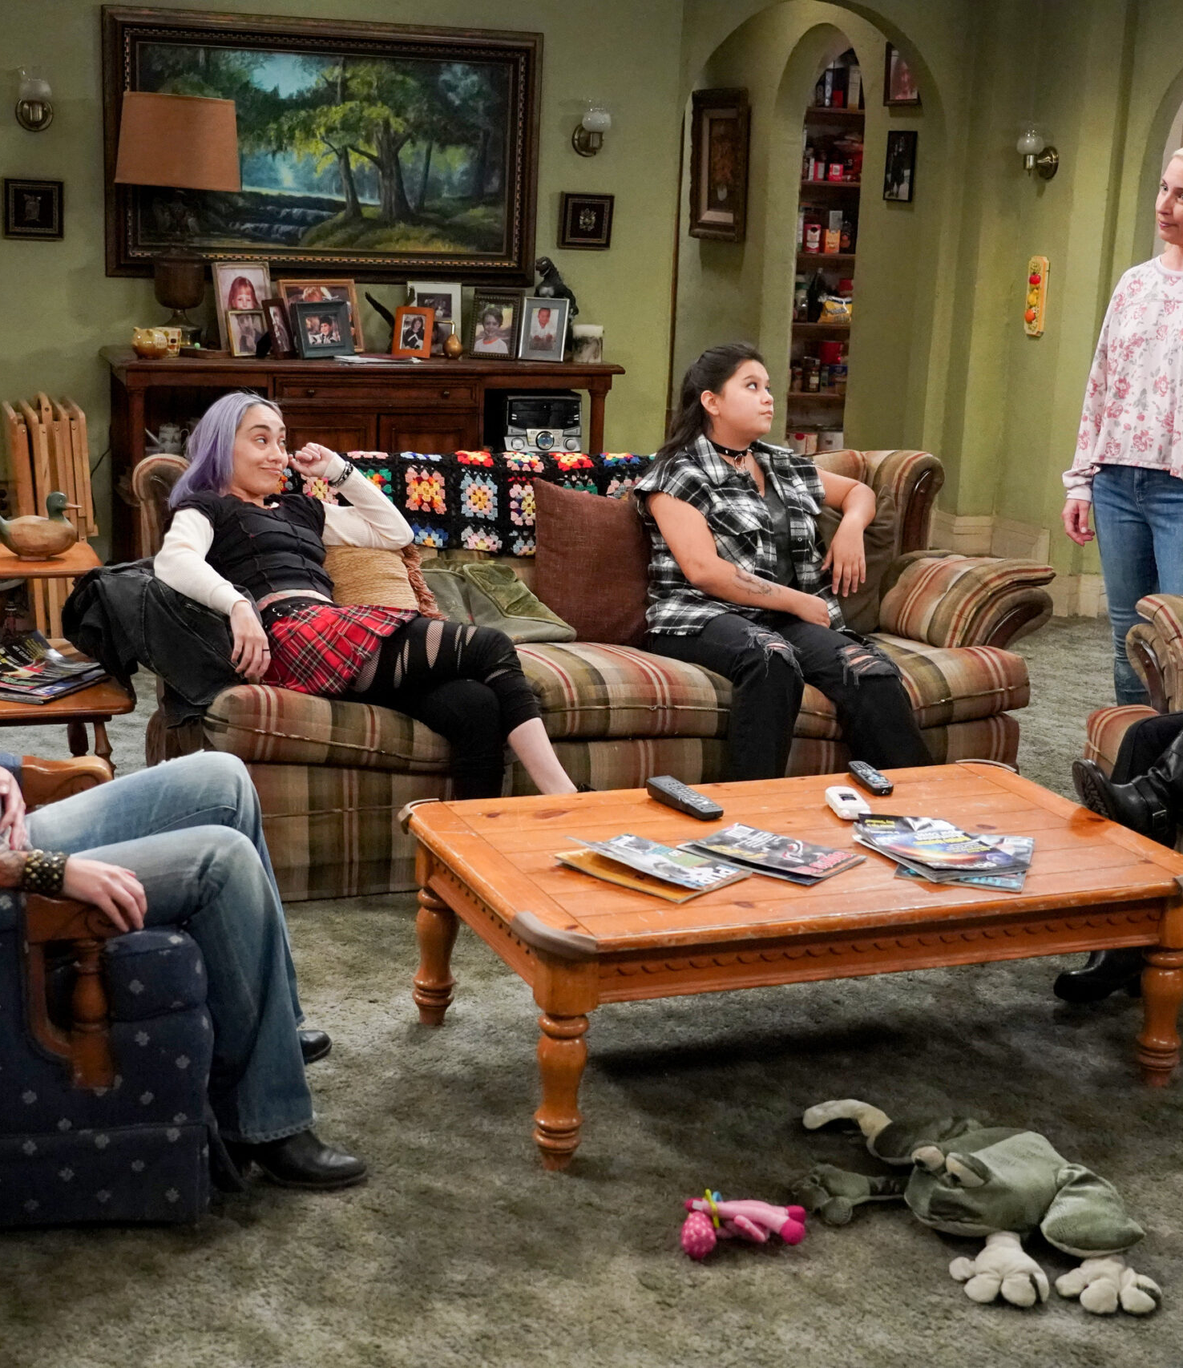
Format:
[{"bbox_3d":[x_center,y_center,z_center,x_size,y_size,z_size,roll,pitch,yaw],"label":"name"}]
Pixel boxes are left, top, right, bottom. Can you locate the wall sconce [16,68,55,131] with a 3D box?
[{"bbox_3d":[-1.874,-1.963,6.902,0.123,0.208,0.140,-3,14,-21],"label":"wall sconce"}]

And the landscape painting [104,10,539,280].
[{"bbox_3d":[-0.942,-1.893,7.326,1.572,0.893,0.060,-3,14,-21],"label":"landscape painting"}]

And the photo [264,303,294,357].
[{"bbox_3d":[-1.046,-1.188,6.869,0.020,0.188,0.088,-6,9,26],"label":"photo"}]

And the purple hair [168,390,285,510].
[{"bbox_3d":[-0.810,-0.518,4.530,0.195,0.250,0.180,11,23,44],"label":"purple hair"}]

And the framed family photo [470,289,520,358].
[{"bbox_3d":[-0.338,-1.241,7.122,0.148,0.225,0.028,5,1,13],"label":"framed family photo"}]

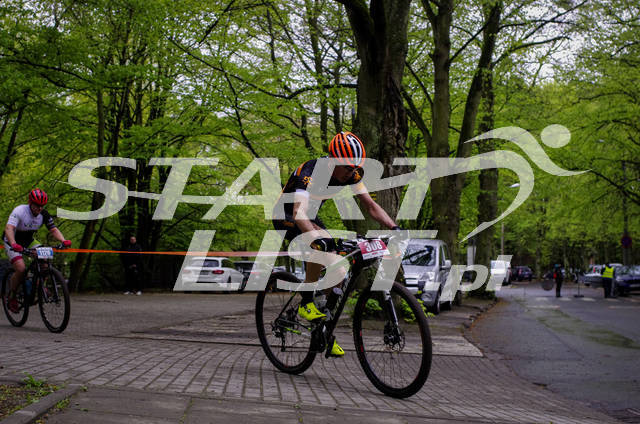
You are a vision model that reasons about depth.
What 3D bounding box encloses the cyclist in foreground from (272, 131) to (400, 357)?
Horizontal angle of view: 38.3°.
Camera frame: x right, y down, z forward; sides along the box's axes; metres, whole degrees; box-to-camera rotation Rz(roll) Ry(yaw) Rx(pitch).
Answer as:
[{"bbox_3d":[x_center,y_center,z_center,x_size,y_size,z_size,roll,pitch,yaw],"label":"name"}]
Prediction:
[{"bbox_3d":[0.060,0.232,6.130,0.720,1.500,0.860,-2,0,-38],"label":"cyclist in foreground"}]

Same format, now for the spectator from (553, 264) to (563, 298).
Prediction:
[{"bbox_3d":[12.022,3.503,46.700,0.430,1.690,0.500,0,-4,1],"label":"spectator"}]

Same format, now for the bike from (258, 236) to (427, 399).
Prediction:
[{"bbox_3d":[0.092,0.639,6.083,0.720,1.030,1.830,-6,3,-38],"label":"bike"}]

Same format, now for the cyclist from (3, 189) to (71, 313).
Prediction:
[{"bbox_3d":[-3.390,0.460,10.970,0.720,1.480,0.860,1,-2,-40],"label":"cyclist"}]

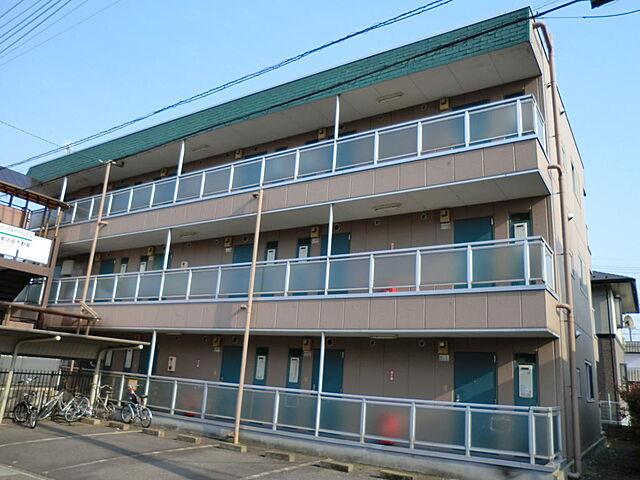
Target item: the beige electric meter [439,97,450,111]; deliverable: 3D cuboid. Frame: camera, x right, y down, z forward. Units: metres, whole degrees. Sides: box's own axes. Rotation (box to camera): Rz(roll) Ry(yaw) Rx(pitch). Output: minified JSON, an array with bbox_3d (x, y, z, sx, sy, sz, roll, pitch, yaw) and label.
[{"bbox_3d":[2.945,-3.221,11.798,0.205,0.290,0.140,-6,-18,33],"label":"beige electric meter"}]

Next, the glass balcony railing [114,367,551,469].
[{"bbox_3d":[-1.376,3.936,11.894,12.877,0.929,1.128,-6,-18,33],"label":"glass balcony railing"}]

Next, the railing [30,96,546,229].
[{"bbox_3d":[-3.349,-1.370,14.634,18.360,0.850,1.224,-6,-19,32],"label":"railing"}]

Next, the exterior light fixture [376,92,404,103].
[{"bbox_3d":[1.738,-3.502,12.358,0.639,0.079,0.138,-6,-18,33],"label":"exterior light fixture"}]

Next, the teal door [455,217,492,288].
[{"bbox_3d":[3.237,0.512,10.408,0.817,2.000,0.070,-6,-19,32],"label":"teal door"}]

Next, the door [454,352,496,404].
[{"bbox_3d":[3.153,3.260,10.103,0.867,1.928,0.080,-6,-18,33],"label":"door"}]

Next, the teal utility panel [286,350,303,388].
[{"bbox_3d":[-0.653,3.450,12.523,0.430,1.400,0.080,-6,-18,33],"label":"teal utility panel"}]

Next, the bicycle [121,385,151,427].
[{"bbox_3d":[-4.585,4.224,12.535,1.500,1.000,0.550,-10,-21,42],"label":"bicycle"}]

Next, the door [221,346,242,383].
[{"bbox_3d":[-2.460,3.885,13.745,0.864,1.904,0.080,-6,-18,33],"label":"door"}]

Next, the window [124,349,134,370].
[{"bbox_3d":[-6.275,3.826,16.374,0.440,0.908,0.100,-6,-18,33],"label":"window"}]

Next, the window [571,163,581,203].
[{"bbox_3d":[7.806,-1.721,15.279,0.100,0.982,1.524,-6,-18,33],"label":"window"}]

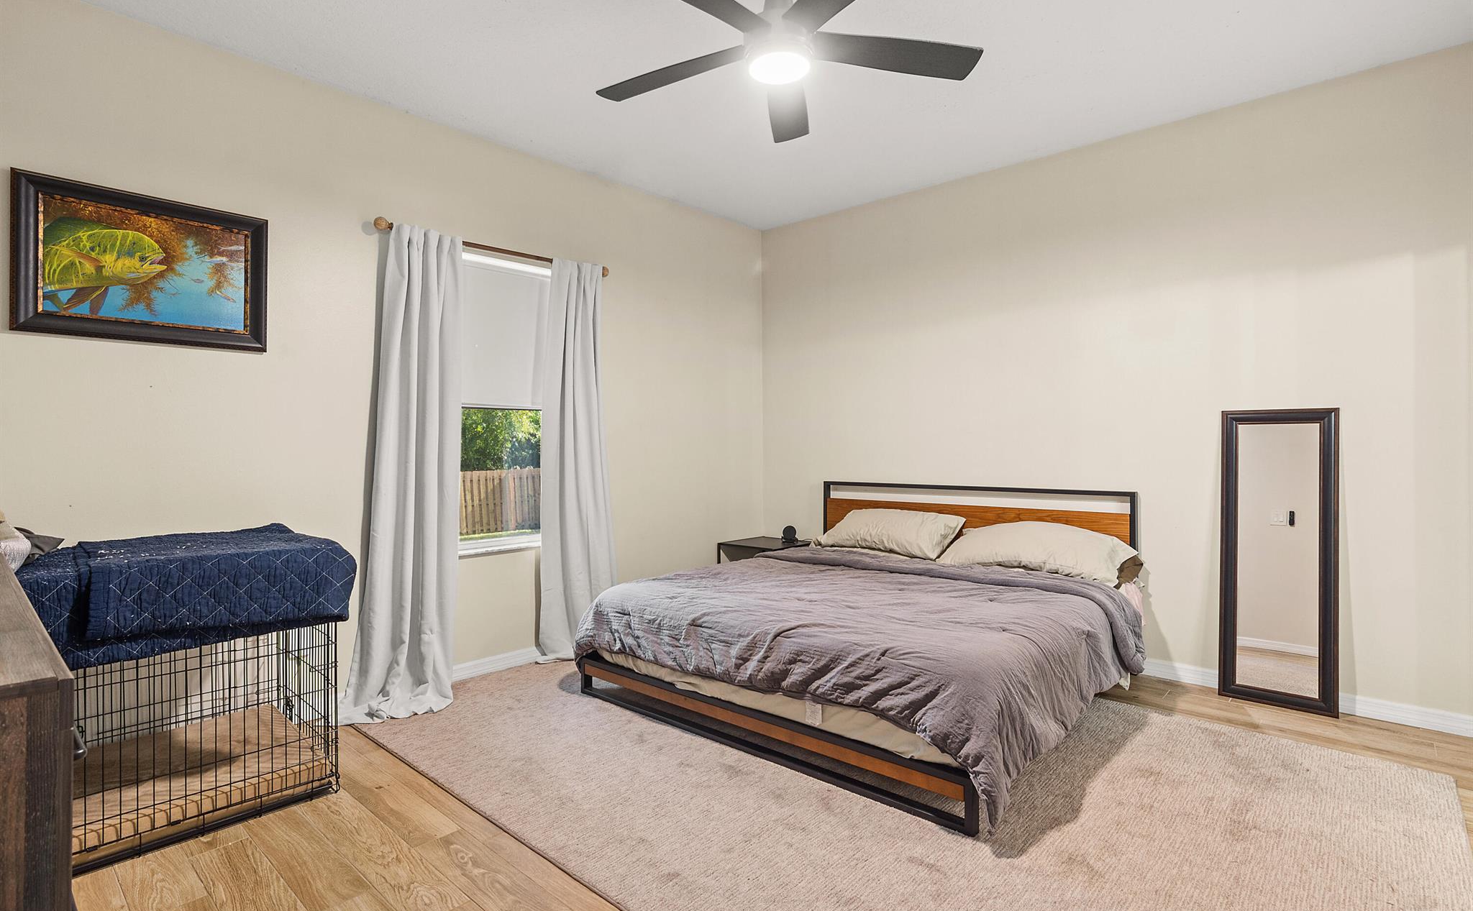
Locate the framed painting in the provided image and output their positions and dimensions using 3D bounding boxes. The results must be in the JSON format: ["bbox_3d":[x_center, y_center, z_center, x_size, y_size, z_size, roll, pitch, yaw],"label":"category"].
[{"bbox_3d":[-2.225,-0.706,2.492,0.045,0.555,0.730,1,2,45],"label":"framed painting"}]

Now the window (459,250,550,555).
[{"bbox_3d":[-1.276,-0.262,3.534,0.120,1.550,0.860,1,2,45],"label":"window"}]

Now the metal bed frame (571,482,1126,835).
[{"bbox_3d":[0.695,0.685,3.438,1.960,0.940,2.130,1,1,40],"label":"metal bed frame"}]

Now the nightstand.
[{"bbox_3d":[0.213,0.873,4.580,0.450,0.520,0.430,1,1,42],"label":"nightstand"}]

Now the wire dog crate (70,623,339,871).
[{"bbox_3d":[-2.051,0.779,2.159,0.740,0.800,1.120,1,2,44],"label":"wire dog crate"}]

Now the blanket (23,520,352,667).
[{"bbox_3d":[-2.030,0.449,2.188,0.800,0.300,1.140,1,2,44],"label":"blanket"}]

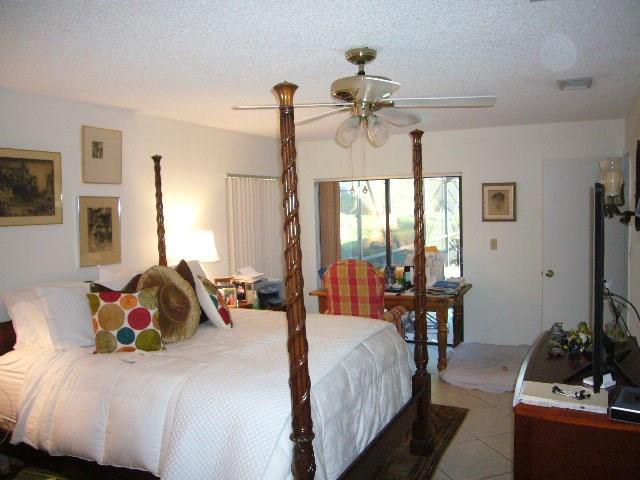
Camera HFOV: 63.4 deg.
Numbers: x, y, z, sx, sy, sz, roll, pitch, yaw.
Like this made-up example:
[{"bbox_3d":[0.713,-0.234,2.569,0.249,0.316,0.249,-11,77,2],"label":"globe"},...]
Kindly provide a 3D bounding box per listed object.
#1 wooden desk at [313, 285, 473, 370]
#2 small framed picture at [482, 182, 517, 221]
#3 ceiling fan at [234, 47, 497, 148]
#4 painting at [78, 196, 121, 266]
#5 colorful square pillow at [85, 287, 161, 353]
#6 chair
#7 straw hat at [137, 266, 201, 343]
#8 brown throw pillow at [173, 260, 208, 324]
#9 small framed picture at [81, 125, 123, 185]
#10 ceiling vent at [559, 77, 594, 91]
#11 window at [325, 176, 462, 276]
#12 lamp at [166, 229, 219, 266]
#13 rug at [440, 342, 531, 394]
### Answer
[{"bbox_3d":[0.744,0.874,5.266,1.450,0.770,0.700,0,4,23],"label":"wooden desk"},{"bbox_3d":[1.898,-0.403,5.487,0.350,0.405,0.030,0,4,28],"label":"small framed picture"},{"bbox_3d":[0.216,-0.729,2.707,1.320,0.490,1.300,0,4,28],"label":"ceiling fan"},{"bbox_3d":[-1.831,-0.071,4.357,0.035,0.575,0.410,1,4,28],"label":"painting"},{"bbox_3d":[-1.075,0.445,2.860,0.385,0.365,0.125,-2,-6,1],"label":"colorful square pillow"},{"bbox_3d":[0.446,0.753,4.969,0.660,1.120,0.660,1,4,25],"label":"chair"},{"bbox_3d":[-0.956,0.410,3.290,0.170,0.440,0.410,-25,-8,31],"label":"straw hat"},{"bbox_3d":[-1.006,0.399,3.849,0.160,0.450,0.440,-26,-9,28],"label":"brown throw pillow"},{"bbox_3d":[-1.816,-0.704,4.361,0.035,0.459,0.399,1,4,28],"label":"small framed picture"},{"bbox_3d":[1.844,-1.110,3.733,0.220,0.035,0.330,1,4,28],"label":"ceiling vent"},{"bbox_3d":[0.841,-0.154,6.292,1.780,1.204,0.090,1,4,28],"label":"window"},{"bbox_3d":[-1.203,0.289,4.952,0.450,0.720,0.450,1,4,28],"label":"lamp"},{"bbox_3d":[1.657,1.211,5.008,0.870,0.080,1.250,0,4,28],"label":"rug"}]

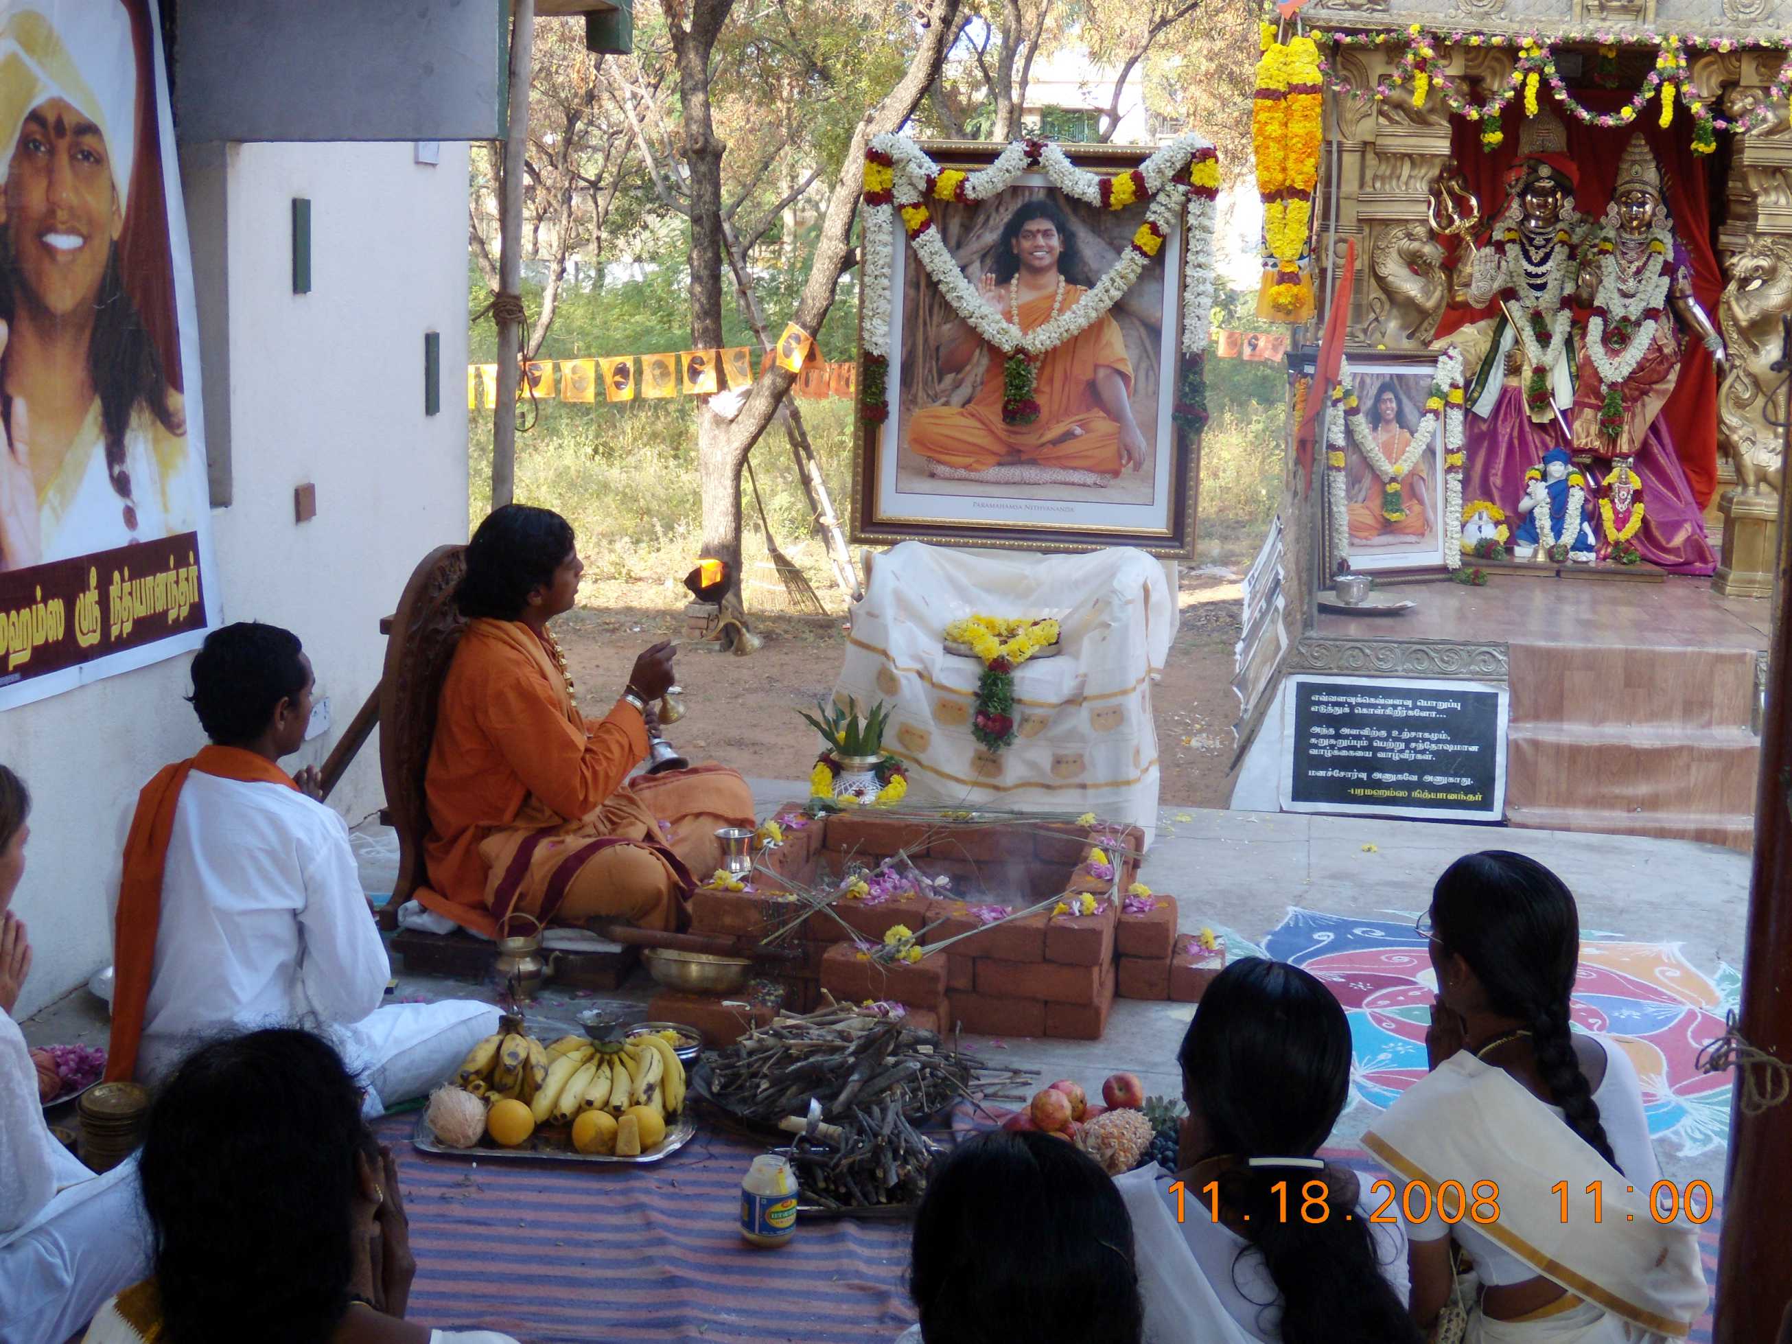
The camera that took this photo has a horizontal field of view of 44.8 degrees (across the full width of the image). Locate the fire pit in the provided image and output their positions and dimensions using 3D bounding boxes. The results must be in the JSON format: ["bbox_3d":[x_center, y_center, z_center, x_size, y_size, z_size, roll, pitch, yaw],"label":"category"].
[{"bbox_3d":[0.143,0.490,4.253,0.990,0.216,0.940,3,10,11],"label":"fire pit"}]

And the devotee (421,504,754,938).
[{"bbox_3d":[-0.647,0.065,4.434,0.650,0.820,0.670,3,10,9],"label":"devotee"}]

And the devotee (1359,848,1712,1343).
[{"bbox_3d":[0.707,0.544,2.635,0.550,0.710,0.560,-4,12,-28],"label":"devotee"}]

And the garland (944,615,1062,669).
[{"bbox_3d":[0.261,-0.073,5.290,0.285,0.090,0.220,3,10,10],"label":"garland"}]

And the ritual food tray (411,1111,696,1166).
[{"bbox_3d":[-0.537,0.707,3.452,0.440,0.040,0.300,3,10,7],"label":"ritual food tray"}]

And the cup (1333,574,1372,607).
[{"bbox_3d":[1.325,-0.237,6.302,0.112,0.083,0.112,1,10,0],"label":"cup"}]

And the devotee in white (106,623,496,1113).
[{"bbox_3d":[-1.007,0.290,3.643,0.630,0.770,0.550,5,11,20],"label":"devotee in white"}]

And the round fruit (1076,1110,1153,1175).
[{"bbox_3d":[0.328,0.707,3.286,0.115,0.110,0.130,1,10,0],"label":"round fruit"}]

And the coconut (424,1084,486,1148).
[{"bbox_3d":[-0.677,0.686,3.337,0.096,0.096,0.096,1,10,0],"label":"coconut"}]

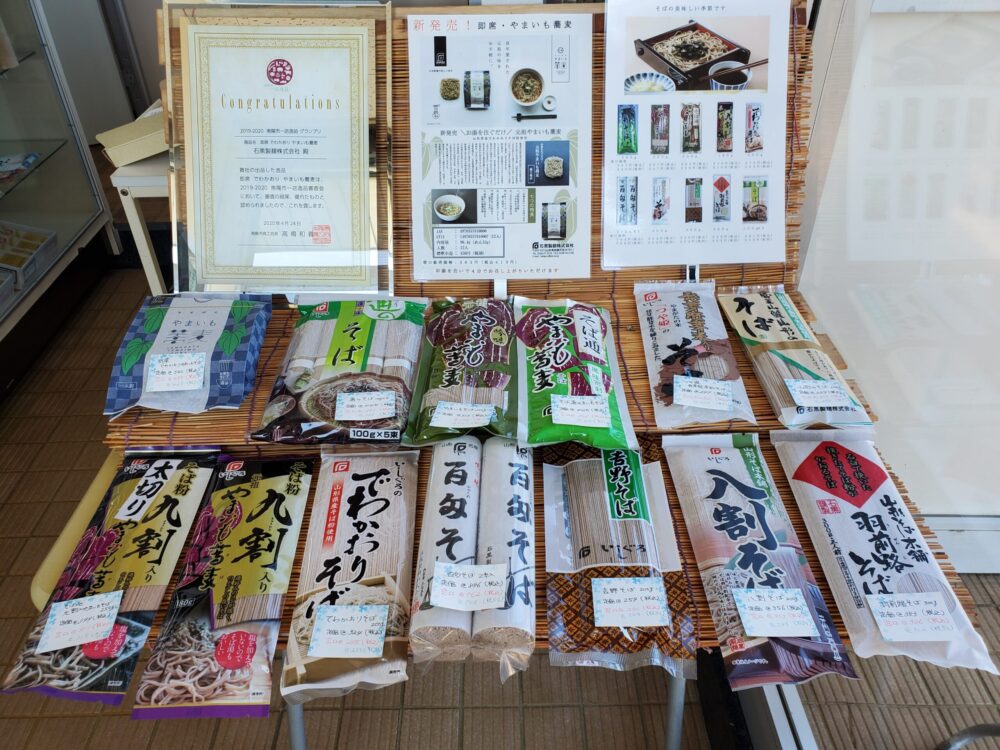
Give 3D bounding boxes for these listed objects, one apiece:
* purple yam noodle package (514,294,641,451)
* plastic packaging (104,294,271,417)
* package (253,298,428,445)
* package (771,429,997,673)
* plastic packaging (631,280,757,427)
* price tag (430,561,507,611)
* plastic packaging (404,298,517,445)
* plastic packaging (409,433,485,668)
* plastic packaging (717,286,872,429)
[{"bbox_3d":[0.071,-0.008,0.767,0.109,0.028,0.242,0,38,0],"label":"purple yam noodle package"},{"bbox_3d":[-0.315,-0.026,0.771,0.134,0.044,0.165,-2,48,-2],"label":"plastic packaging"},{"bbox_3d":[-0.155,-0.014,0.763,0.143,0.035,0.241,-1,37,0],"label":"package"},{"bbox_3d":[0.305,0.130,0.630,0.098,0.030,0.246,2,39,3],"label":"package"},{"bbox_3d":[0.199,-0.031,0.790,0.094,0.025,0.262,2,37,4],"label":"plastic packaging"},{"bbox_3d":[-0.022,0.153,0.548,0.053,0.002,0.039,1,37,2],"label":"price tag"},{"bbox_3d":[-0.033,-0.016,0.764,0.098,0.035,0.239,0,37,1],"label":"plastic packaging"},{"bbox_3d":[-0.041,0.137,0.624,0.045,0.045,0.205,0,38,1],"label":"plastic packaging"},{"bbox_3d":[0.297,-0.029,0.783,0.083,0.030,0.240,-1,39,-1],"label":"plastic packaging"}]

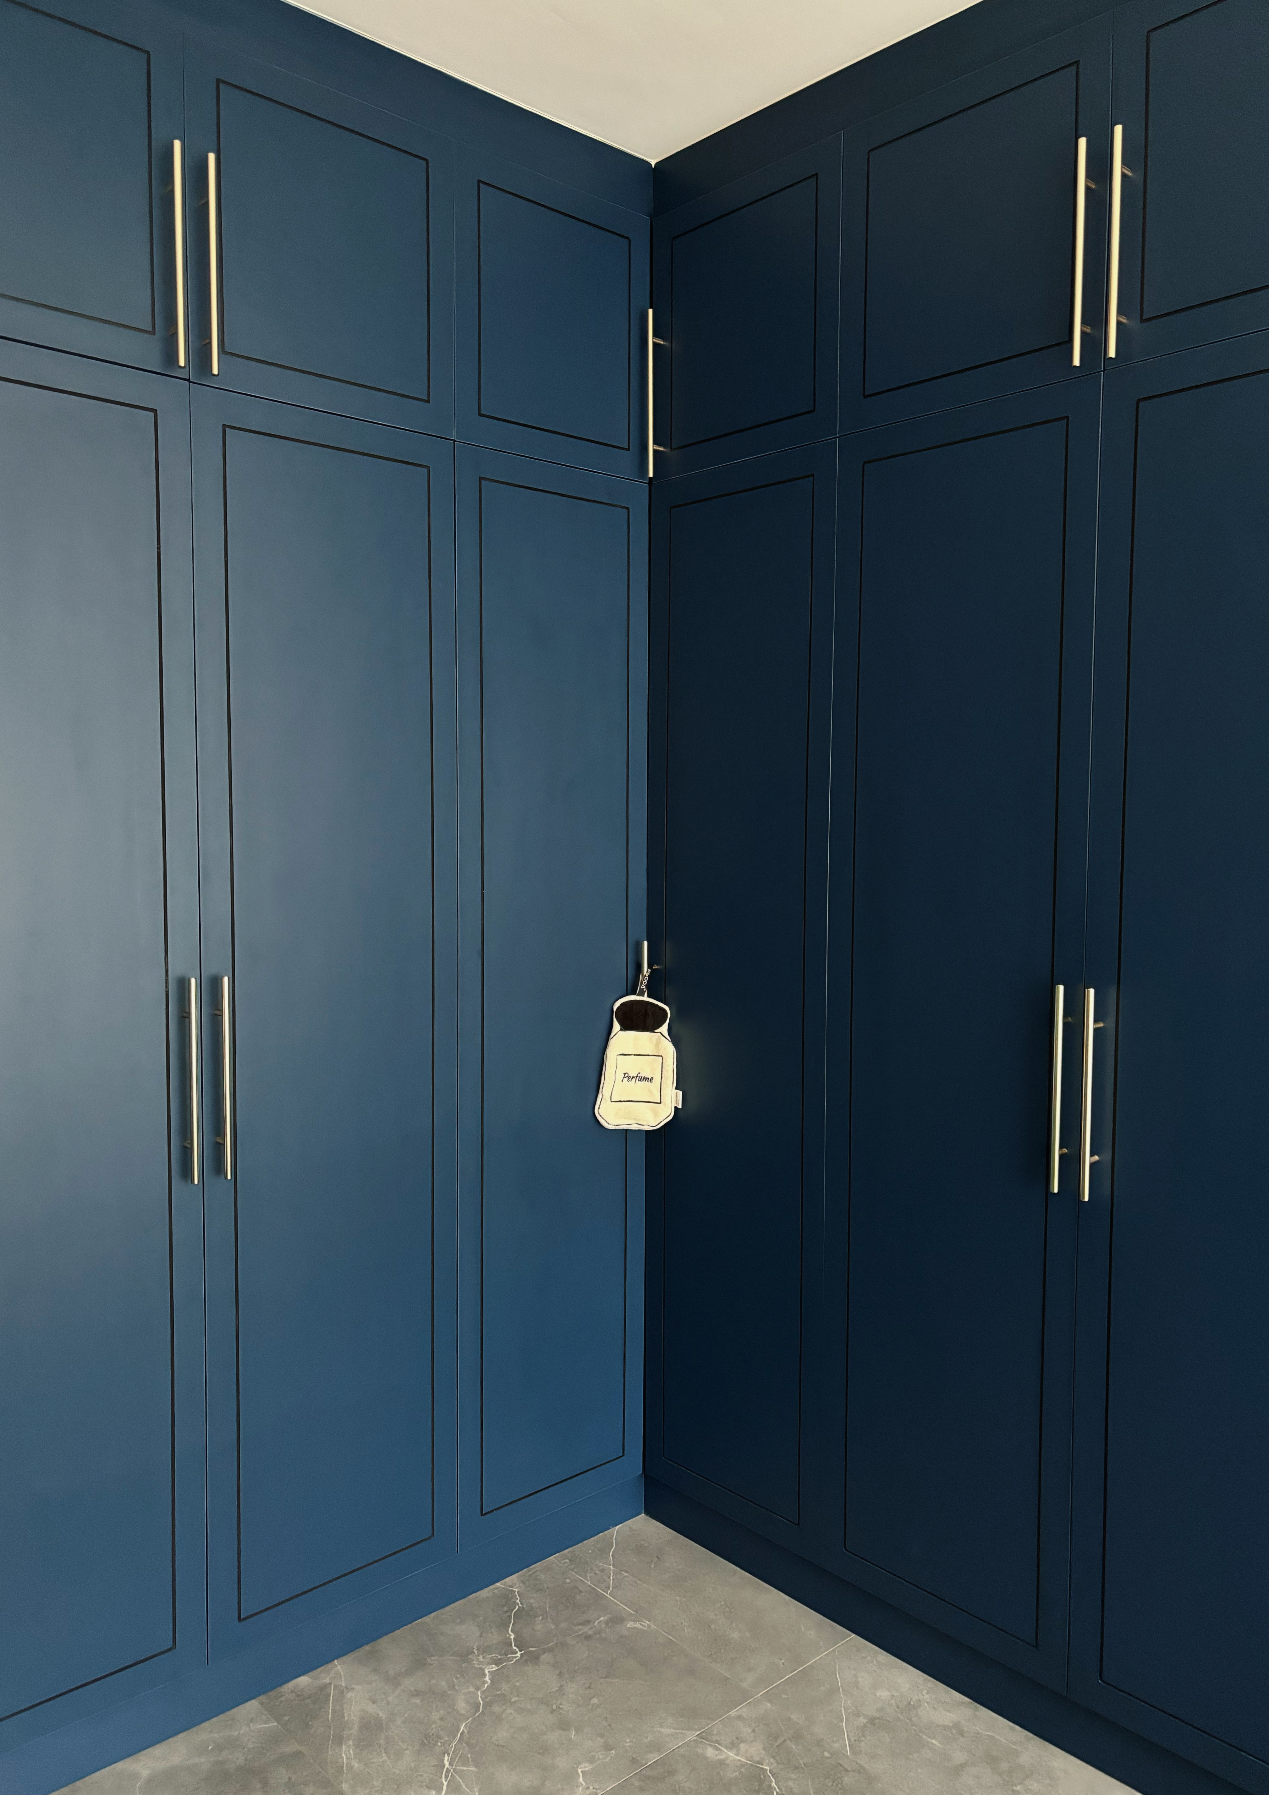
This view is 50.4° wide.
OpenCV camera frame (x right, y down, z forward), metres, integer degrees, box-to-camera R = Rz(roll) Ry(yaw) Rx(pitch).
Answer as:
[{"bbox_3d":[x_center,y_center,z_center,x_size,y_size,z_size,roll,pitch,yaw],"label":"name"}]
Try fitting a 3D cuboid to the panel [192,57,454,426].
[{"bbox_3d":[-0.482,-1.007,2.113,0.465,0.490,0.024,-3,5,-42],"label":"panel"}]

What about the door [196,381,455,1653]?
[{"bbox_3d":[-0.489,0.210,2.193,0.465,1.945,0.024,-3,5,-42],"label":"door"}]

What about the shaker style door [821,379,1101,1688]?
[{"bbox_3d":[0.503,0.218,2.144,0.024,1.945,0.473,-3,5,-42],"label":"shaker style door"}]

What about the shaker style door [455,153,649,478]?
[{"bbox_3d":[-0.145,-1.026,2.421,0.445,0.490,0.024,-3,5,-42],"label":"shaker style door"}]

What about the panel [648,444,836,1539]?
[{"bbox_3d":[0.191,0.194,2.485,0.024,1.945,0.449,-3,5,-42],"label":"panel"}]

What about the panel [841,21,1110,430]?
[{"bbox_3d":[0.510,-0.999,2.064,0.024,0.490,0.473,-3,5,-42],"label":"panel"}]

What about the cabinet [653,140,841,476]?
[{"bbox_3d":[0.198,-1.023,2.404,0.024,0.490,0.449,-3,5,-42],"label":"cabinet"}]

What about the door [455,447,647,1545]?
[{"bbox_3d":[-0.152,0.191,2.501,0.445,1.945,0.024,-3,5,-42],"label":"door"}]

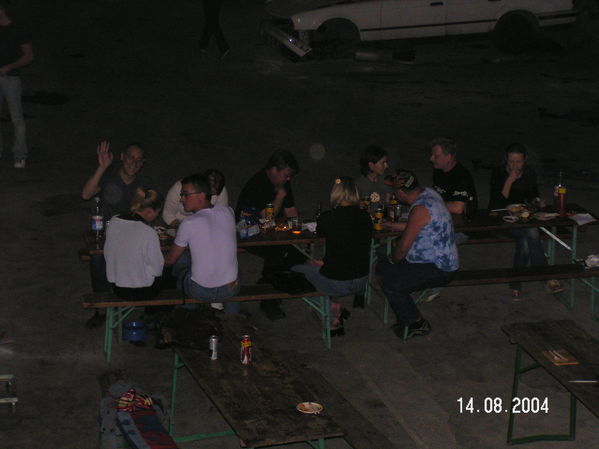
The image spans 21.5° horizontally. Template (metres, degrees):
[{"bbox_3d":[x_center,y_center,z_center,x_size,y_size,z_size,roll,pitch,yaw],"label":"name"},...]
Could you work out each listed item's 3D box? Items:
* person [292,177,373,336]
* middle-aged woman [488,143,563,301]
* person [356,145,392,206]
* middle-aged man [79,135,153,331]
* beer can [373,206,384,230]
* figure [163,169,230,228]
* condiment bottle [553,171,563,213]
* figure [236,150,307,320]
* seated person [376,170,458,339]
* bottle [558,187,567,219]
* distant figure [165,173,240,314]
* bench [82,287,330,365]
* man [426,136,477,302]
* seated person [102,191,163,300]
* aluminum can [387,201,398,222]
[{"bbox_3d":[0.291,0.279,12.441,0.556,1.353,0.646,-7,18,-25],"label":"person"},{"bbox_3d":[1.964,-0.052,13.714,0.545,1.323,0.707,-3,17,-12],"label":"middle-aged woman"},{"bbox_3d":[0.668,0.007,13.454,0.485,1.323,0.707,-9,19,-30],"label":"person"},{"bbox_3d":[-1.502,0.036,13.023,0.586,1.454,0.788,-3,17,-12],"label":"middle-aged man"},{"bbox_3d":[0.661,-0.040,13.064,0.067,0.168,0.067,-3,19,-12],"label":"beer can"},{"bbox_3d":[-0.845,0.131,13.159,0.545,1.212,0.808,-2,16,-10],"label":"figure"},{"bbox_3d":[2.231,-0.271,13.580,0.075,0.330,0.075,-3,19,-12],"label":"condiment bottle"},{"bbox_3d":[-0.253,0.043,13.272,0.545,1.333,0.788,-9,19,-31],"label":"figure"},{"bbox_3d":[0.965,0.220,12.880,0.710,1.320,0.530,11,21,27],"label":"seated person"},{"bbox_3d":[2.252,-0.189,13.461,0.068,0.250,0.068,-3,19,-12],"label":"bottle"},{"bbox_3d":[-0.775,0.276,12.316,0.566,1.404,0.747,-7,18,-25],"label":"distant figure"},{"bbox_3d":[-0.623,0.757,12.320,2.161,0.480,0.263,-2,16,-10],"label":"bench"},{"bbox_3d":[1.323,-0.072,13.708,0.500,1.360,0.690,14,23,35],"label":"man"},{"bbox_3d":[-1.314,0.336,12.542,0.490,1.250,0.700,0,19,-4],"label":"seated person"},{"bbox_3d":[0.789,-0.106,13.256,0.067,0.172,0.067,-3,19,-12],"label":"aluminum can"}]

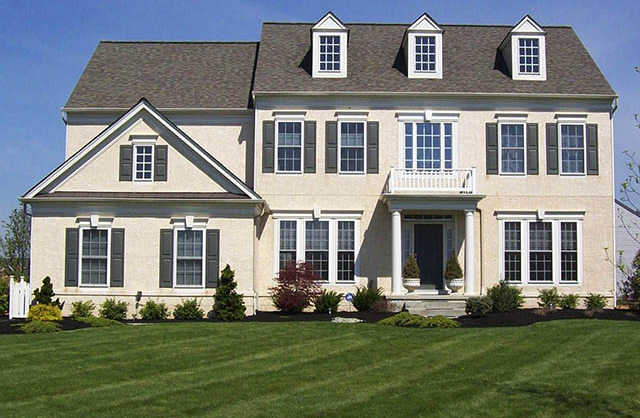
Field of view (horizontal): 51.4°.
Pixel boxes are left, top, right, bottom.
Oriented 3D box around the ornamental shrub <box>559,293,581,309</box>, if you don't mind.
[{"bbox_3d":[7.580,2.813,20.242,0.687,0.514,0.620,0,-3,0],"label":"ornamental shrub"}]

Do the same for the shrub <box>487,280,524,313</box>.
[{"bbox_3d":[5.424,2.558,19.461,1.100,0.970,1.000,0,-3,-1],"label":"shrub"}]

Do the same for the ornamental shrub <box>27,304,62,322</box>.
[{"bbox_3d":[-7.349,2.767,17.754,0.957,0.490,0.900,0,-3,0],"label":"ornamental shrub"}]

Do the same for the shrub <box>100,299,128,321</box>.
[{"bbox_3d":[-6.017,2.928,19.393,0.840,0.680,0.800,0,-3,-1],"label":"shrub"}]

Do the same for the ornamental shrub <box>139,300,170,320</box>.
[{"bbox_3d":[-4.855,2.930,19.408,0.860,0.600,0.800,0,-3,-1],"label":"ornamental shrub"}]

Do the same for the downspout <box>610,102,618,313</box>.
[{"bbox_3d":[9.193,-0.225,20.732,0.150,6.573,0.300,0,-3,0],"label":"downspout"}]

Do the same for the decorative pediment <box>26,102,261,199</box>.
[{"bbox_3d":[-5.406,-1.763,20.158,7.150,3.050,0.600,0,-3,-1],"label":"decorative pediment"}]

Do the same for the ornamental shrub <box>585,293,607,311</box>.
[{"bbox_3d":[8.485,2.880,20.500,0.680,0.560,0.660,0,-5,-1],"label":"ornamental shrub"}]

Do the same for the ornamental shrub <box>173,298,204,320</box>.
[{"bbox_3d":[-3.604,2.734,18.241,0.875,0.612,0.800,0,-3,0],"label":"ornamental shrub"}]

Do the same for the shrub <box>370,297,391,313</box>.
[{"bbox_3d":[1.807,2.813,19.400,0.650,0.460,0.600,0,-3,-1],"label":"shrub"}]

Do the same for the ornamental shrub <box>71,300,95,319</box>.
[{"bbox_3d":[-6.499,2.750,18.214,0.655,0.543,0.620,0,-3,0],"label":"ornamental shrub"}]

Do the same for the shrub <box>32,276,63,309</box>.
[{"bbox_3d":[-7.461,2.395,18.225,0.818,1.143,0.800,0,-3,0],"label":"shrub"}]

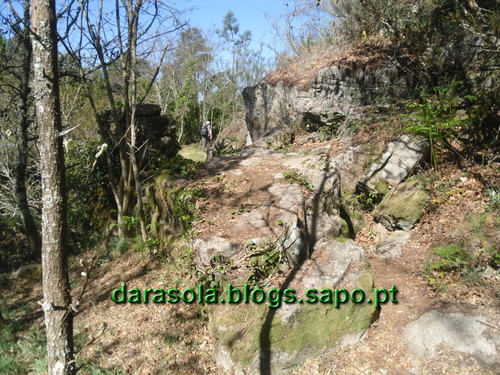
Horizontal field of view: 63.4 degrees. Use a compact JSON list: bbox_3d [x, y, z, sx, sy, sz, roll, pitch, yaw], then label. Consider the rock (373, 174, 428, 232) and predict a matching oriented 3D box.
[{"bbox_3d":[2.360,0.250,6.300,0.820,0.660,0.750,2,6,22],"label":"rock"}]

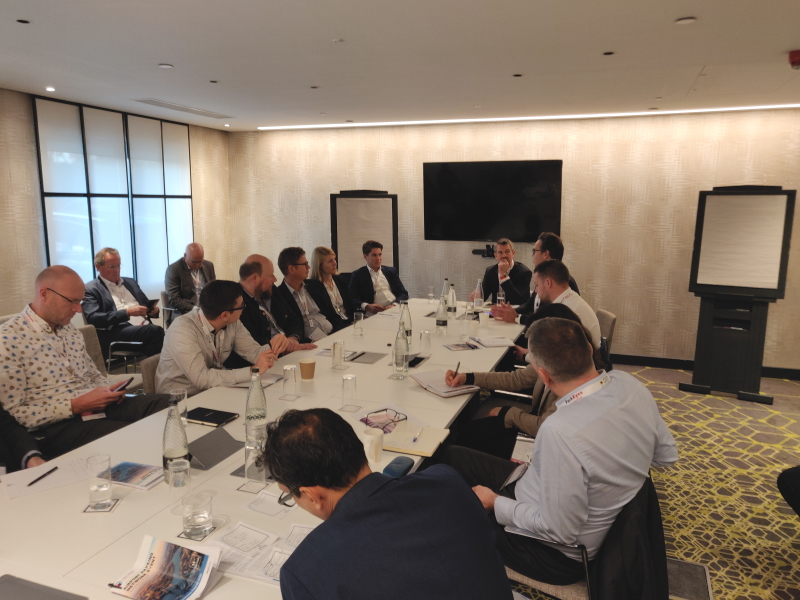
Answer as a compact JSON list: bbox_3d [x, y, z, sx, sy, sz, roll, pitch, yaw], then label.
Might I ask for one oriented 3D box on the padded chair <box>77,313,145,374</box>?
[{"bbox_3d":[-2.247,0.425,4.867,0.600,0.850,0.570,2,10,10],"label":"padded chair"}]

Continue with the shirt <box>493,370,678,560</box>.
[{"bbox_3d":[0.627,0.514,1.880,0.600,0.570,0.420,-8,12,-40],"label":"shirt"}]

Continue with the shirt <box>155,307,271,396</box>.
[{"bbox_3d":[-1.007,0.317,3.124,0.540,0.550,0.540,6,11,29],"label":"shirt"}]

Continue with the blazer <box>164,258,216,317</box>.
[{"bbox_3d":[-1.971,-0.104,5.476,0.400,0.580,0.500,10,13,44],"label":"blazer"}]

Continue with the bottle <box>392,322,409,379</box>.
[{"bbox_3d":[0.010,0.266,3.280,0.081,0.278,0.081,0,9,0],"label":"bottle"}]

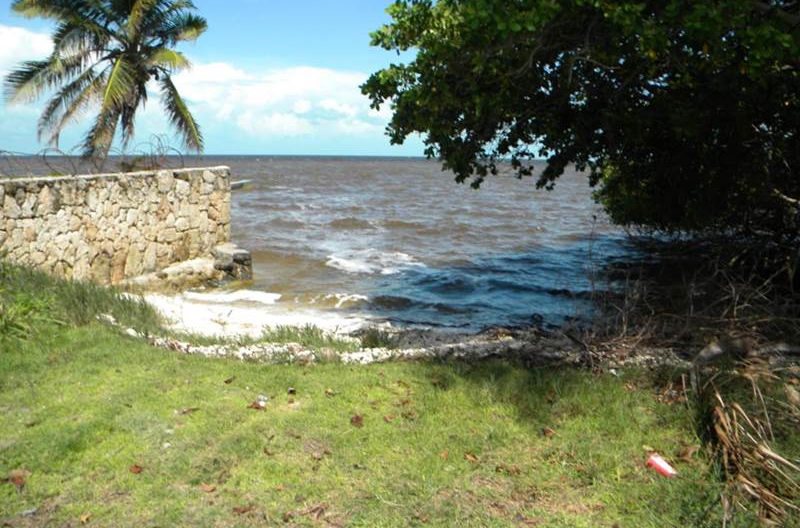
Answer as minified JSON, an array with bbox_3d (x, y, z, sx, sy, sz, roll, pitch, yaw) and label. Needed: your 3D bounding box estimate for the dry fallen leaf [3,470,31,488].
[{"bbox_3d":[-1.908,1.072,3.219,0.125,0.045,0.085,-1,10,-10],"label":"dry fallen leaf"}]

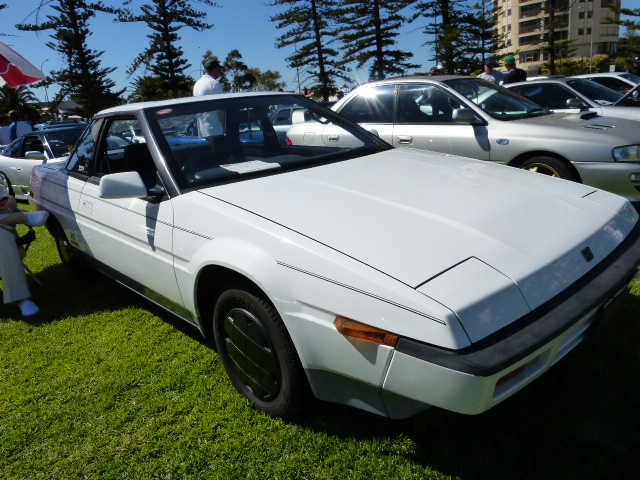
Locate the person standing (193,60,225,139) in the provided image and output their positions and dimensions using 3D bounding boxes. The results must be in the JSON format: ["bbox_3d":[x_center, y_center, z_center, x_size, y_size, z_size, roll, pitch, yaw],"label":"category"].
[{"bbox_3d":[-1.090,-1.050,5.100,0.340,1.750,0.500,-11,17,-19],"label":"person standing"}]

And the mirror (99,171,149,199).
[{"bbox_3d":[-0.819,-0.231,1.937,0.190,0.110,0.100,-19,23,-39],"label":"mirror"}]

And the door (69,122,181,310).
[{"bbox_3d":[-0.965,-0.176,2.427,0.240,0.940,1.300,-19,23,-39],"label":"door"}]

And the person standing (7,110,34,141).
[{"bbox_3d":[-6.100,-1.880,9.750,0.360,1.650,0.500,4,19,29],"label":"person standing"}]

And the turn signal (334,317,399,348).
[{"bbox_3d":[0.128,0.240,1.205,0.050,0.055,0.220,-19,23,-39],"label":"turn signal"}]

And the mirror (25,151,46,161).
[{"bbox_3d":[-3.940,-1.170,6.400,0.120,0.120,0.230,8,21,38],"label":"mirror"}]

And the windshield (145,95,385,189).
[{"bbox_3d":[-0.284,-0.631,2.594,1.440,0.130,0.720,-19,52,-39],"label":"windshield"}]

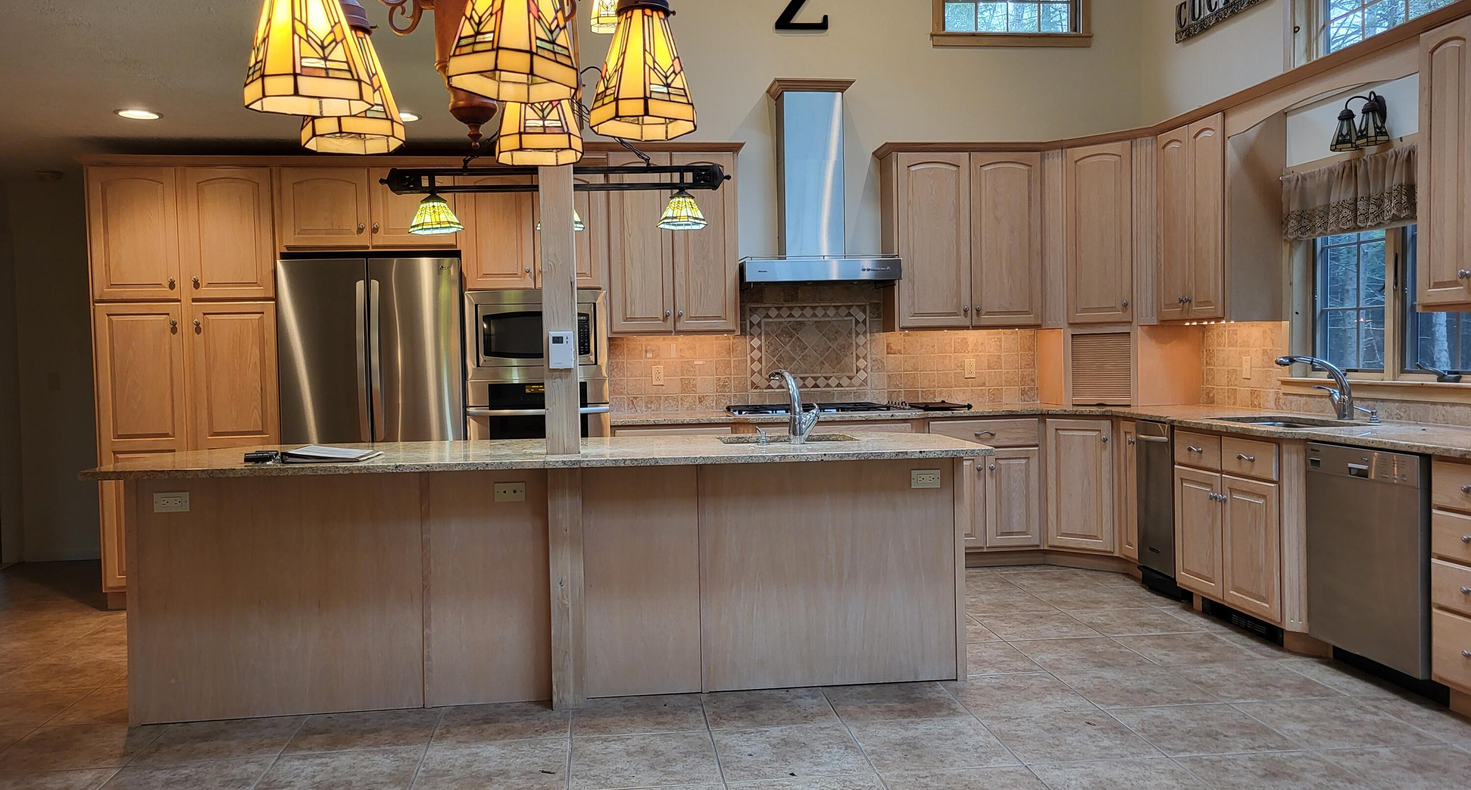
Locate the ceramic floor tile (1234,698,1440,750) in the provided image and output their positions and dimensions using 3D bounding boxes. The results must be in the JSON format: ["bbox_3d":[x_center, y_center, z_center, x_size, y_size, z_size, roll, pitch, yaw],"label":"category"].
[{"bbox_3d":[1.989,1.097,3.685,0.457,0.010,0.457,-1,2,-7],"label":"ceramic floor tile"}]

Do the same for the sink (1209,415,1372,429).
[{"bbox_3d":[2.371,0.215,4.763,0.430,0.190,0.700,-1,2,-7],"label":"sink"}]

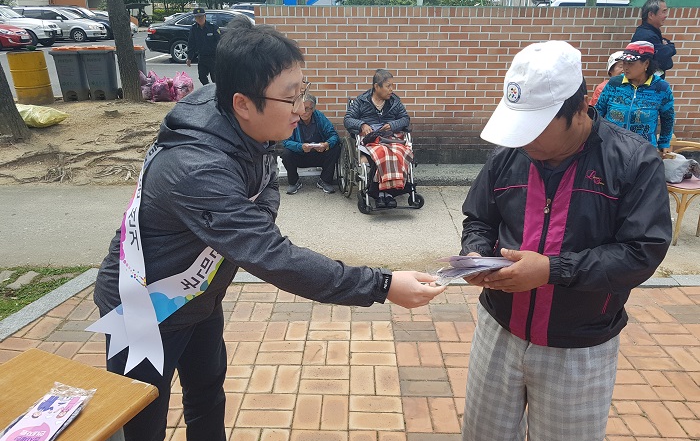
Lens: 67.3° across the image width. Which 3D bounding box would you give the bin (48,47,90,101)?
[{"bbox_3d":[-5.251,-2.821,10.079,0.500,0.940,0.540,0,21,0],"label":"bin"}]

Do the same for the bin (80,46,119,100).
[{"bbox_3d":[-4.796,-2.810,10.090,0.500,0.970,0.570,-3,22,-6],"label":"bin"}]

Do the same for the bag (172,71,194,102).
[{"bbox_3d":[-3.216,-2.608,10.148,0.400,0.550,0.380,0,21,0],"label":"bag"}]

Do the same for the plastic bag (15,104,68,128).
[{"bbox_3d":[-4.633,-1.575,7.814,0.880,0.290,0.500,0,21,0],"label":"plastic bag"}]

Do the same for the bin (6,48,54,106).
[{"bbox_3d":[-5.891,-2.649,9.696,0.590,0.885,0.590,0,21,0],"label":"bin"}]

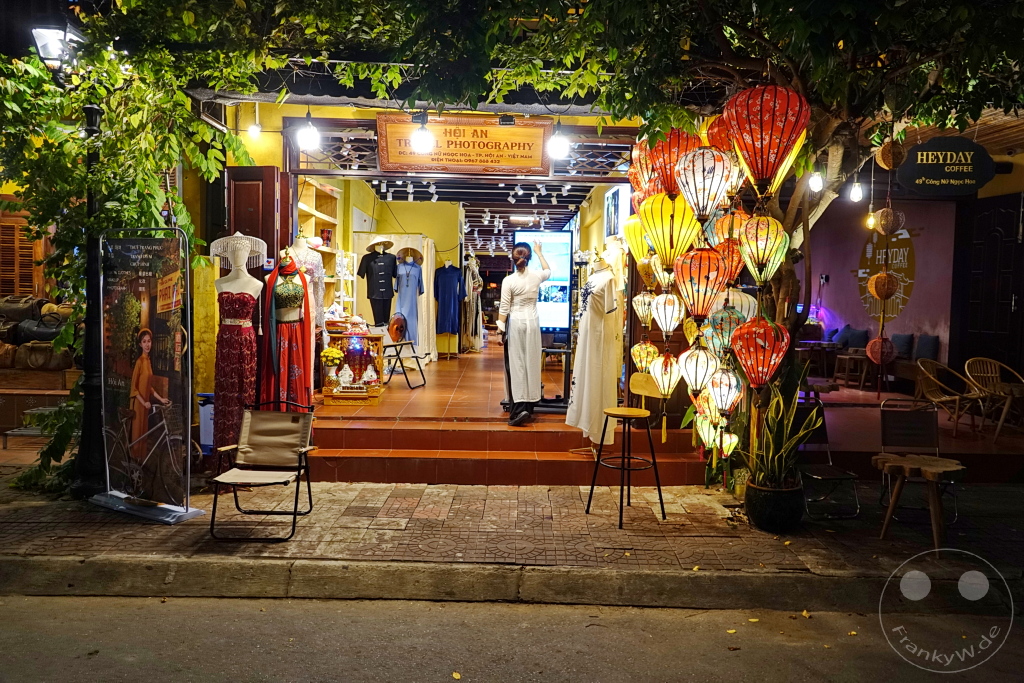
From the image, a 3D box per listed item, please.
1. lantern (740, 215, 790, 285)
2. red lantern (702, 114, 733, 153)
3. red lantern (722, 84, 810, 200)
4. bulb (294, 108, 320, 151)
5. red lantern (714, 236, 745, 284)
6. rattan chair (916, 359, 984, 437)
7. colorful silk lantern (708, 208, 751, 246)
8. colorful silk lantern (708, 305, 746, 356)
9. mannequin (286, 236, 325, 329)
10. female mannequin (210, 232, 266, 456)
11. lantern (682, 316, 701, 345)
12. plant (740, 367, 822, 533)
[{"bbox_3d":[1.609,-0.575,4.360,0.326,0.447,0.326,1,4,-1],"label":"lantern"},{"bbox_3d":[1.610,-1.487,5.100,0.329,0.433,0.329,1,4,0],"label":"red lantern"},{"bbox_3d":[1.659,-1.317,4.450,0.560,0.690,0.560,1,4,-1],"label":"red lantern"},{"bbox_3d":[-1.521,-1.566,5.079,0.171,0.290,0.171,1,4,-1],"label":"bulb"},{"bbox_3d":[1.484,-0.553,4.659,0.218,0.314,0.218,1,4,-1],"label":"red lantern"},{"bbox_3d":[4.292,0.547,6.706,0.610,0.730,0.630,-2,5,-39],"label":"rattan chair"},{"bbox_3d":[1.624,-0.829,5.050,0.281,0.340,0.281,1,4,0],"label":"colorful silk lantern"},{"bbox_3d":[1.554,-0.079,4.900,0.266,0.345,0.266,1,4,0],"label":"colorful silk lantern"},{"bbox_3d":[-1.785,-0.144,5.816,0.420,1.680,0.320,0,4,-15],"label":"mannequin"},{"bbox_3d":[-2.098,0.152,5.200,0.435,1.990,0.420,1,4,-3],"label":"female mannequin"},{"bbox_3d":[1.321,-0.072,4.900,0.205,0.255,0.205,1,4,-1],"label":"lantern"},{"bbox_3d":[1.852,0.719,4.727,0.520,1.070,0.480,1,4,-1],"label":"plant"}]

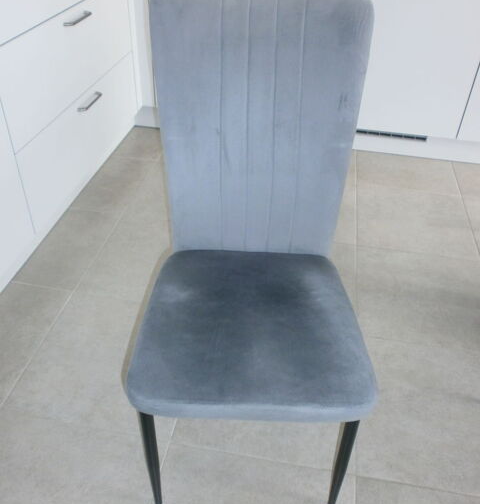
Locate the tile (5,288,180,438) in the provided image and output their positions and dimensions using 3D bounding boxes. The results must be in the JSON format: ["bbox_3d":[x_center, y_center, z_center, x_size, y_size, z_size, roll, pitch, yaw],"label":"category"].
[{"bbox_3d":[-0.354,0.300,1.416,0.447,0.010,0.447,8,39,7],"label":"tile"}]

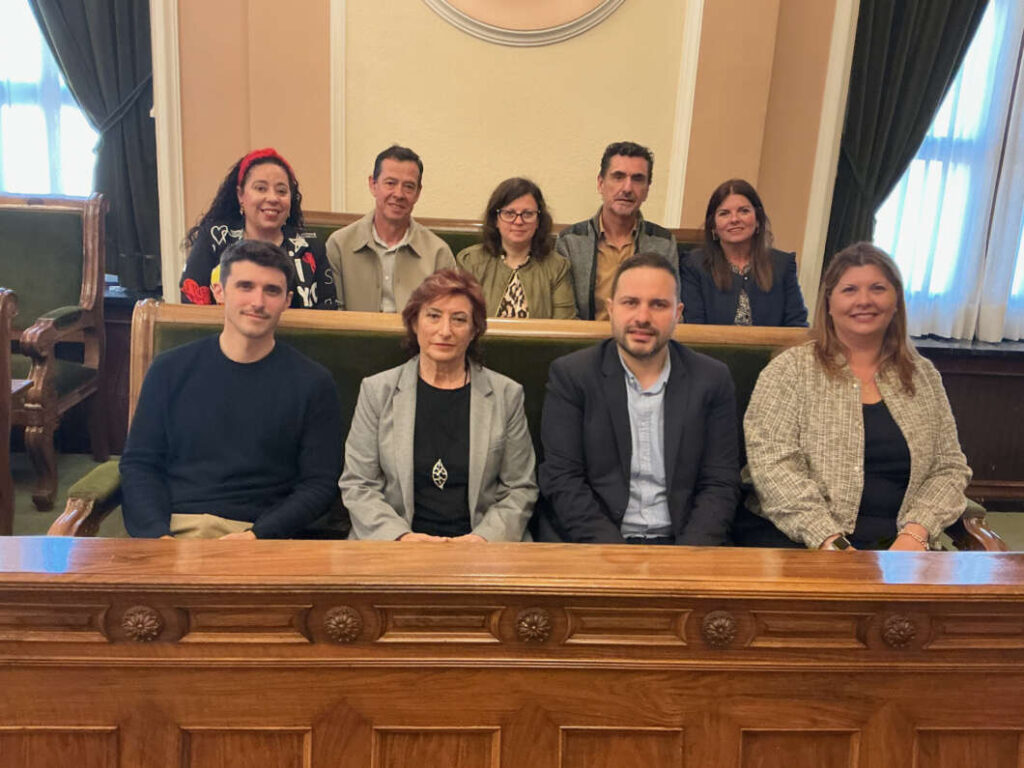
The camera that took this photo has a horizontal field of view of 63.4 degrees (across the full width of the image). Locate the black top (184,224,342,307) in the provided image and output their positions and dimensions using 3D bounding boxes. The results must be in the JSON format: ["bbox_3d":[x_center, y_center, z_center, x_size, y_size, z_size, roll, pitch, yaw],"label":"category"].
[{"bbox_3d":[-0.822,-0.253,2.711,0.487,0.530,0.350,-2,15,-18],"label":"black top"}]

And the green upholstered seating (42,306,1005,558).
[{"bbox_3d":[0.062,0.377,2.145,2.160,1.045,0.640,2,14,-4],"label":"green upholstered seating"}]

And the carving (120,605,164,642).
[{"bbox_3d":[-0.602,0.390,1.348,0.062,0.060,0.023,2,14,-4],"label":"carving"}]

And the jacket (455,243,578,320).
[{"bbox_3d":[0.011,-0.237,2.866,0.423,0.500,0.320,2,14,-2],"label":"jacket"}]

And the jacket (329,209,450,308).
[{"bbox_3d":[-0.409,-0.299,2.832,0.441,0.570,0.340,1,14,-6],"label":"jacket"}]

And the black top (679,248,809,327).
[{"bbox_3d":[0.809,-0.224,2.934,0.452,0.520,0.330,4,14,5],"label":"black top"}]

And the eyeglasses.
[{"bbox_3d":[0.017,-0.572,2.813,0.142,0.045,0.140,3,14,-2],"label":"eyeglasses"}]

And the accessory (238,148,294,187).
[{"bbox_3d":[-0.776,-0.682,2.617,0.175,0.130,0.100,-1,14,-28],"label":"accessory"}]

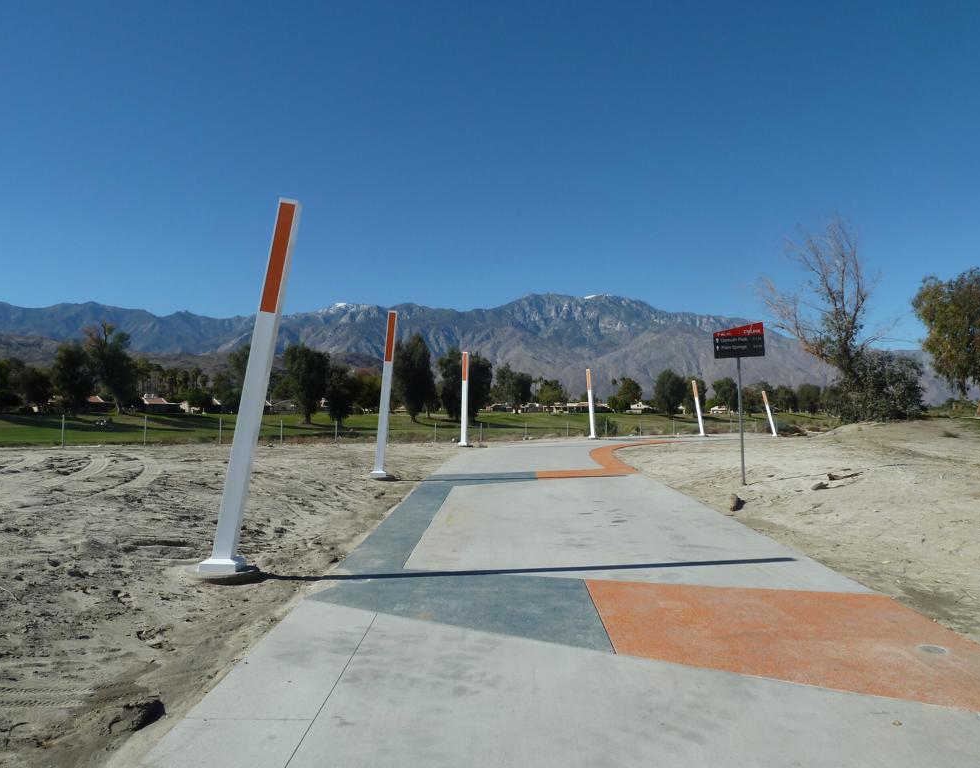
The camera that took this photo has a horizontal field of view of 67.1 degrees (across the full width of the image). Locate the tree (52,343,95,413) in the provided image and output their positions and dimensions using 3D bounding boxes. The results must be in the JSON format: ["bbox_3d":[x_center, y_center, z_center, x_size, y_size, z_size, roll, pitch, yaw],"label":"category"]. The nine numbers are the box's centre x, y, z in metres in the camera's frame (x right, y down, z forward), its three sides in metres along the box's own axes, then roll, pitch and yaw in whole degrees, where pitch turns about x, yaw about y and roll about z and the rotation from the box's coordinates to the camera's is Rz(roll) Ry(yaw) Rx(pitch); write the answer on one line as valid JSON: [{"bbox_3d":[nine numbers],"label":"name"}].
[{"bbox_3d":[-73.218,-1.055,130.000,7.380,12.480,7.300,0,-2,0],"label":"tree"}]

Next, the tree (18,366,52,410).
[{"bbox_3d":[-89.118,0.980,145.000,6.667,8.823,6.333,0,-2,0],"label":"tree"}]

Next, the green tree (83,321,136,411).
[{"bbox_3d":[-74.608,-3.039,145.000,9.804,18.039,9.314,0,-2,0],"label":"green tree"}]

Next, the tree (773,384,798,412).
[{"bbox_3d":[67.931,3.391,170.000,5.980,6.550,6.000,0,-2,0],"label":"tree"}]

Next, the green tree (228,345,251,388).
[{"bbox_3d":[-55.862,-1.379,170.000,8.506,15.862,8.081,0,-2,0],"label":"green tree"}]

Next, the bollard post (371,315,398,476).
[{"bbox_3d":[-2.171,0.197,15.450,0.290,3.476,0.290,5,-5,-7],"label":"bollard post"}]

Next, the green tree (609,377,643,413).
[{"bbox_3d":[36.258,2.901,195.000,7.911,9.757,7.515,0,-2,0],"label":"green tree"}]

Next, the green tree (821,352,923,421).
[{"bbox_3d":[21.151,0.139,41.000,5.660,3.770,5.000,0,-2,0],"label":"green tree"}]

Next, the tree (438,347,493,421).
[{"bbox_3d":[-2.684,0.219,81.000,5.910,8.220,6.000,0,-2,0],"label":"tree"}]

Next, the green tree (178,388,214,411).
[{"bbox_3d":[-59.939,3.245,150.000,7.300,4.670,6.500,0,-2,0],"label":"green tree"}]

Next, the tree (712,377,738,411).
[{"bbox_3d":[55.730,2.662,175.000,6.153,8.874,5.845,0,-2,0],"label":"tree"}]

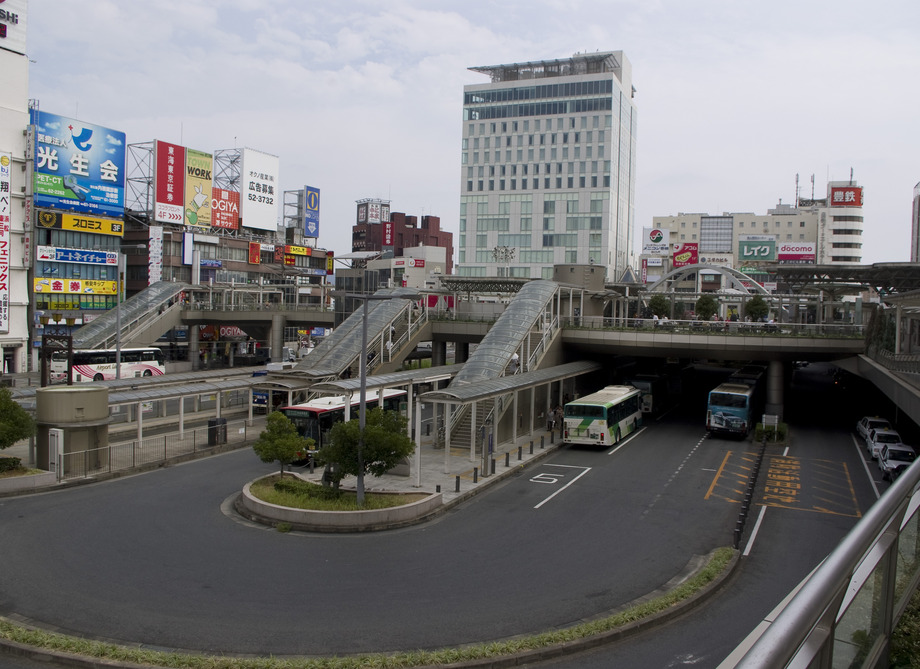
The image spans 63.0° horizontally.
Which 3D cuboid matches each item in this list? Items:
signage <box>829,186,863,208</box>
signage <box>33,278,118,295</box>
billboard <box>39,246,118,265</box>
[{"bbox_3d":[93.703,-33.287,182.600,7.200,4.600,1.200,2,2,18],"label":"signage"},{"bbox_3d":[-44.414,-5.518,87.119,0.400,1.594,10.815,2,2,25],"label":"signage"},{"bbox_3d":[-44.238,-9.038,87.175,0.400,1.581,10.627,2,2,25],"label":"billboard"}]

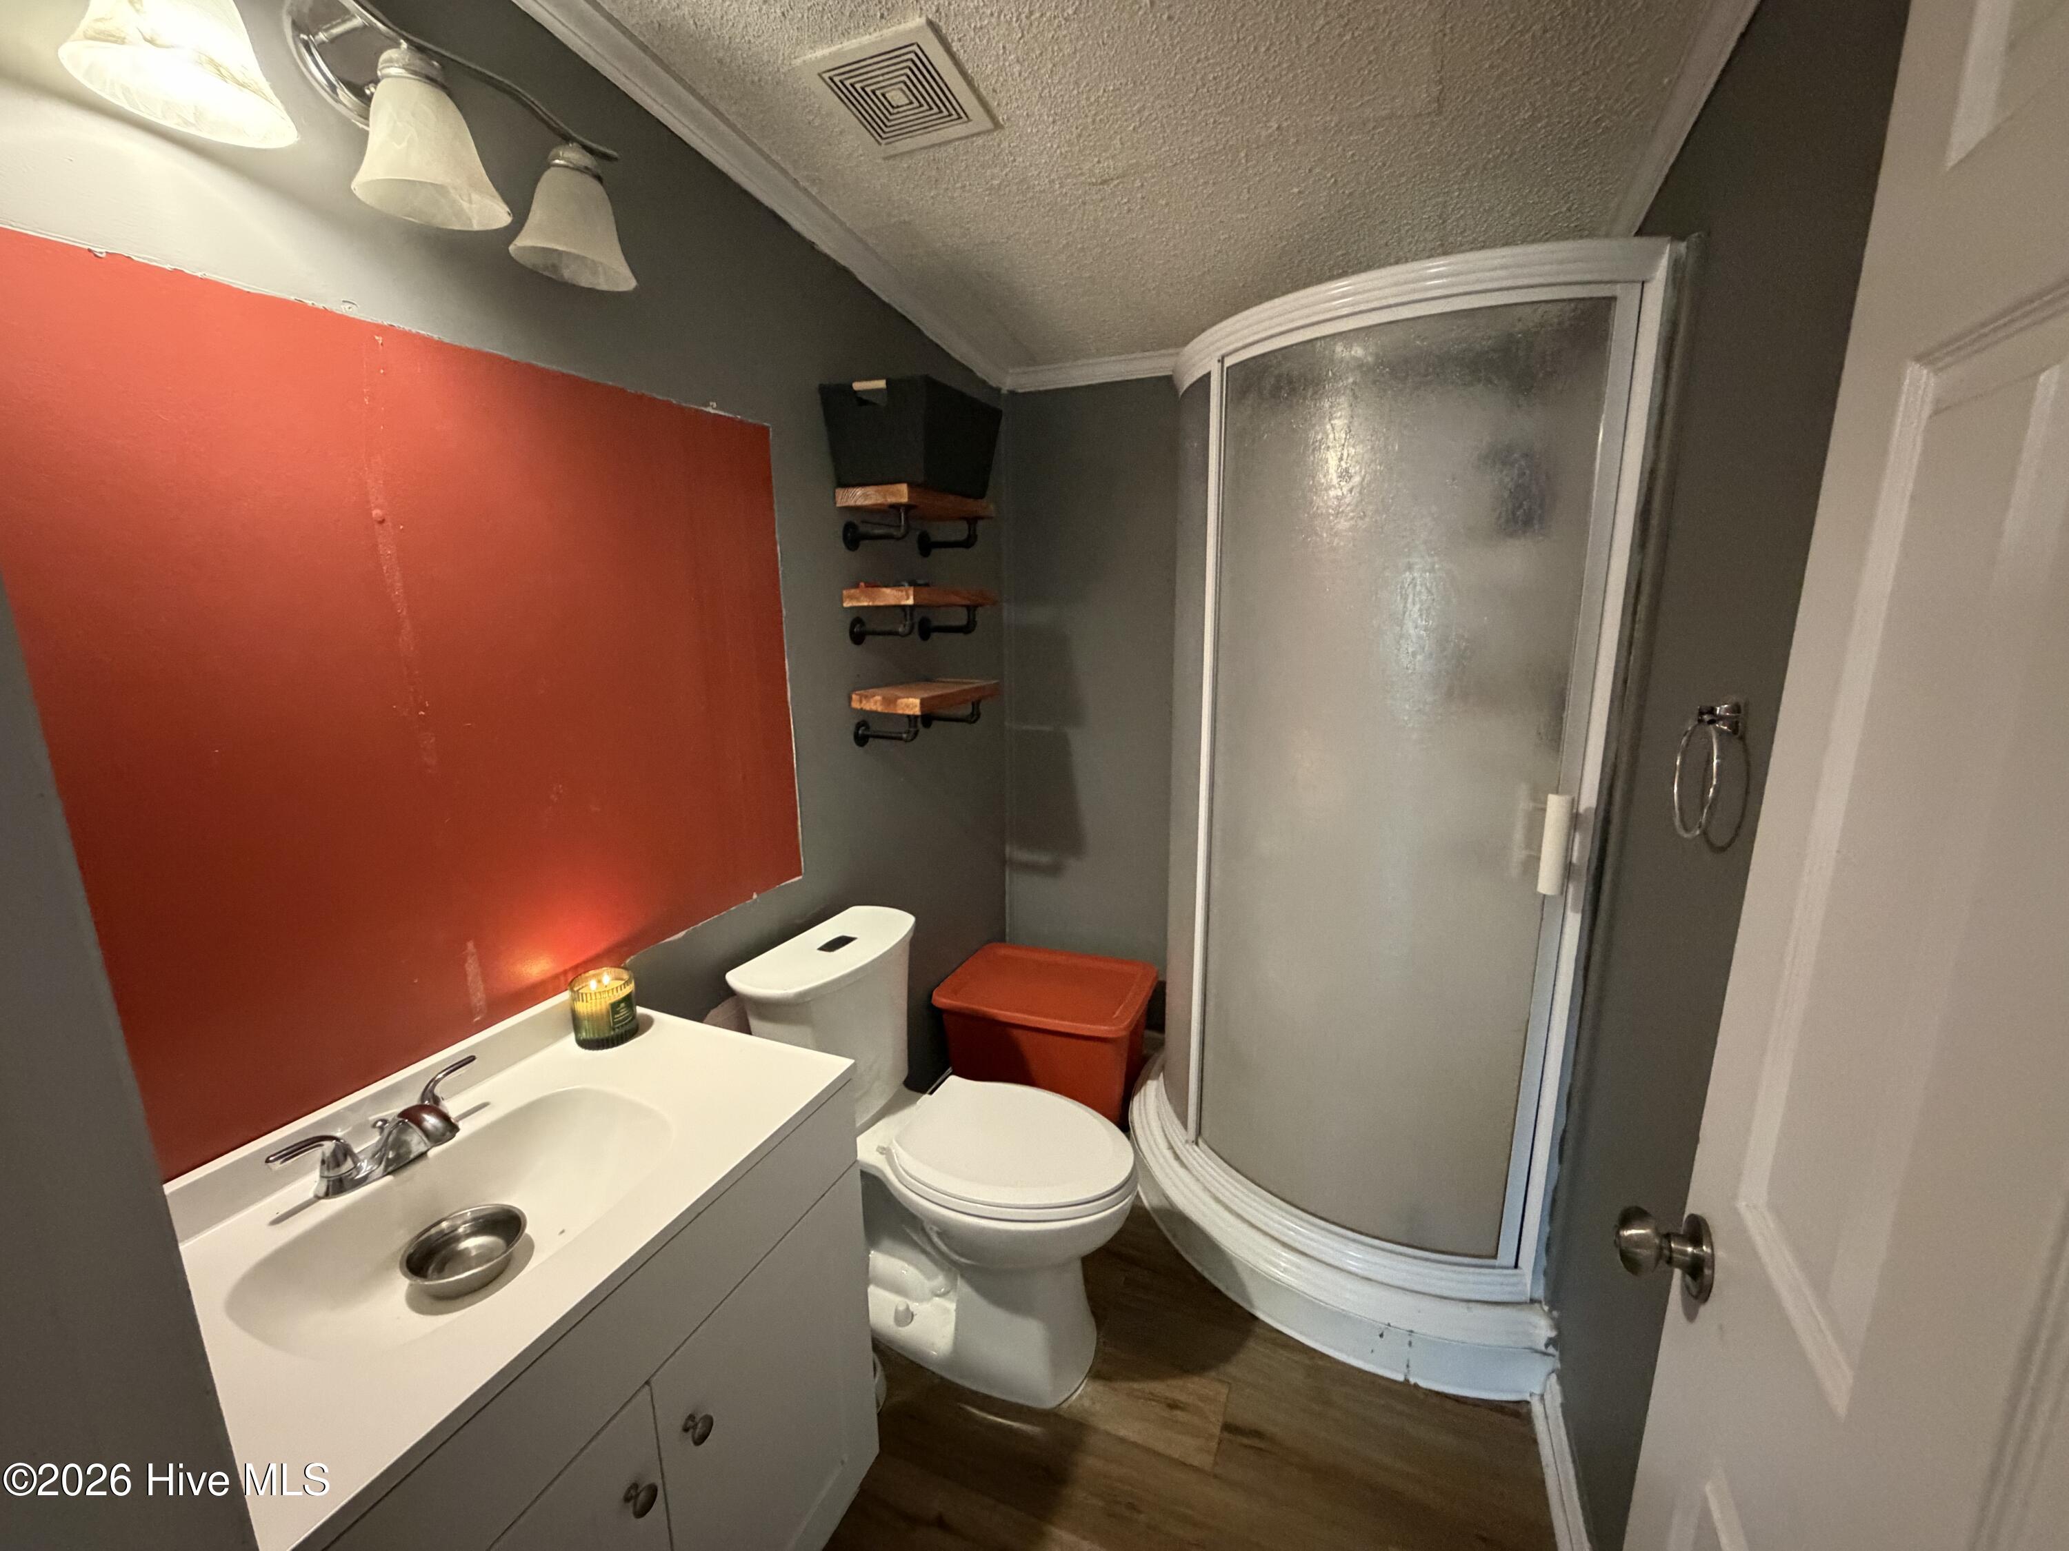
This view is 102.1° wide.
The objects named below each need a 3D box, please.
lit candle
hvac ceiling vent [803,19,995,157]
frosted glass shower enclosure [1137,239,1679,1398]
[{"bbox_3d":[-0.654,0.354,1.274,0.090,0.092,0.090,4,12,21],"label":"lit candle"},{"bbox_3d":[-0.213,-1.101,1.351,0.245,0.022,0.245,5,6,23],"label":"hvac ceiling vent"},{"bbox_3d":[0.681,0.067,1.944,0.950,2.005,0.995,5,13,23],"label":"frosted glass shower enclosure"}]

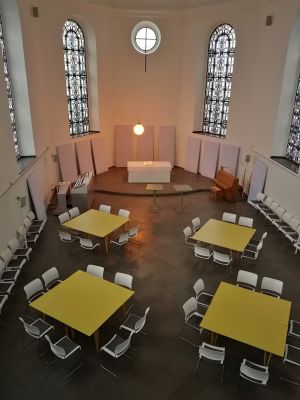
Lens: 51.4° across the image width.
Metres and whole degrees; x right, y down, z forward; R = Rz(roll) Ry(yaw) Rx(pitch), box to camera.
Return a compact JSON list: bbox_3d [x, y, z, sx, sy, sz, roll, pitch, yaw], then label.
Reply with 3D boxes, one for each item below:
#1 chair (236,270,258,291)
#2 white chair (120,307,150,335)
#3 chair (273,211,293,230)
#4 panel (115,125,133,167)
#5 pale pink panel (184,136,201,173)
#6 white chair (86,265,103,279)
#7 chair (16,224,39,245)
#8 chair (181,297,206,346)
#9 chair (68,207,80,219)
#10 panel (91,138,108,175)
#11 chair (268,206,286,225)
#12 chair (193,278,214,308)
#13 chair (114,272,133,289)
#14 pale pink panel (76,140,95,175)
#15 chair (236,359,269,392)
[{"bbox_3d":[2.324,2.252,7.674,0.495,0.785,0.535,11,24,25],"label":"chair"},{"bbox_3d":[-0.317,2.719,6.734,0.530,0.830,0.500,13,24,29],"label":"white chair"},{"bbox_3d":[4.749,0.868,11.305,0.535,0.785,0.495,0,21,-3],"label":"chair"},{"bbox_3d":[-1.626,-3.340,19.715,1.040,2.580,0.070,-1,15,-4],"label":"panel"},{"bbox_3d":[2.651,-2.757,19.130,0.082,2.071,1.122,-12,24,-36],"label":"pale pink panel"},{"bbox_3d":[-1.465,2.130,7.861,0.495,0.785,0.535,9,23,20],"label":"white chair"},{"bbox_3d":[-4.084,1.324,10.652,0.510,0.800,0.510,-1,21,-5],"label":"chair"},{"bbox_3d":[1.046,2.760,7.099,0.510,0.800,0.510,16,25,34],"label":"chair"},{"bbox_3d":[-2.705,0.749,11.811,0.530,0.830,0.500,13,24,28],"label":"chair"},{"bbox_3d":[-2.880,-2.515,17.867,0.050,1.967,1.043,6,20,31],"label":"panel"},{"bbox_3d":[5.099,0.755,12.686,0.510,0.800,0.510,-1,21,-6],"label":"chair"},{"bbox_3d":[1.371,2.466,7.597,0.520,0.816,0.490,14,24,30],"label":"chair"},{"bbox_3d":[-0.755,2.373,8.033,0.510,0.800,0.510,9,22,21],"label":"chair"},{"bbox_3d":[-3.500,-2.177,16.803,0.080,1.980,1.000,11,23,38],"label":"pale pink panel"},{"bbox_3d":[1.907,3.201,5.708,0.490,0.816,0.520,10,23,23],"label":"chair"}]

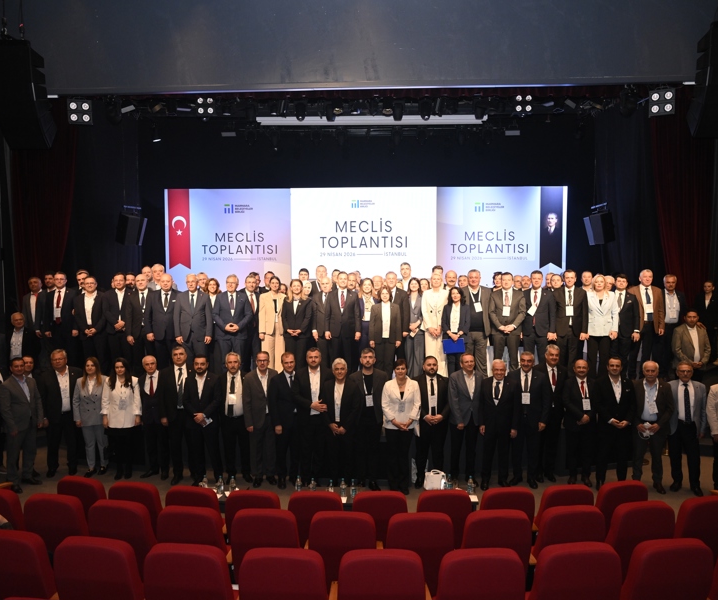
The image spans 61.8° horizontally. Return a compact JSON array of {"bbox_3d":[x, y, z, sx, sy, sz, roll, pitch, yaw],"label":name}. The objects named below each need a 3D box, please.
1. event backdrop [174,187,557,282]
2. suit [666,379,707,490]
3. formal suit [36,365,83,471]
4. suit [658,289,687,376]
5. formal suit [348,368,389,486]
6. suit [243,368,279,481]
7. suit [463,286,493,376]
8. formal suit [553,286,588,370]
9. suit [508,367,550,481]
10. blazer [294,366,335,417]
[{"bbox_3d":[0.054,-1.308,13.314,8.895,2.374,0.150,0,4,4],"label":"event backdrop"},{"bbox_3d":[4.285,1.732,7.823,0.530,1.458,0.340,2,4,23],"label":"suit"},{"bbox_3d":[-4.131,1.675,8.287,0.580,1.526,0.360,-1,4,-22],"label":"formal suit"},{"bbox_3d":[5.032,0.564,9.600,0.520,1.456,0.320,2,4,24],"label":"suit"},{"bbox_3d":[0.139,1.664,7.838,0.580,1.580,0.330,0,4,2],"label":"formal suit"},{"bbox_3d":[-1.256,1.615,7.730,0.490,1.479,0.320,-1,4,-20],"label":"suit"},{"bbox_3d":[1.704,0.522,8.700,0.520,1.422,0.320,1,4,8],"label":"suit"},{"bbox_3d":[3.445,0.545,9.705,0.560,1.528,0.320,1,4,15],"label":"formal suit"},{"bbox_3d":[2.181,1.607,7.720,0.530,1.490,0.330,0,4,6],"label":"suit"},{"bbox_3d":[-0.614,1.289,8.100,0.570,0.792,0.380,0,4,-3],"label":"blazer"}]

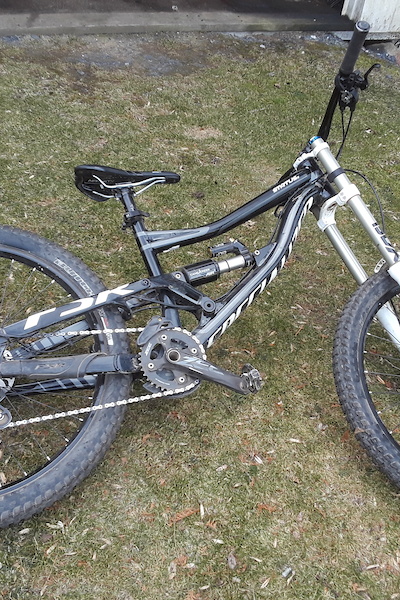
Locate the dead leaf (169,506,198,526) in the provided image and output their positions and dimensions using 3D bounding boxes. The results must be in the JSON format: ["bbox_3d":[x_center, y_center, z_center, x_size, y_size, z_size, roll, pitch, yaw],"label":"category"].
[{"bbox_3d":[-0.032,0.450,1.340,0.077,0.012,0.022,-18,50,-31],"label":"dead leaf"}]

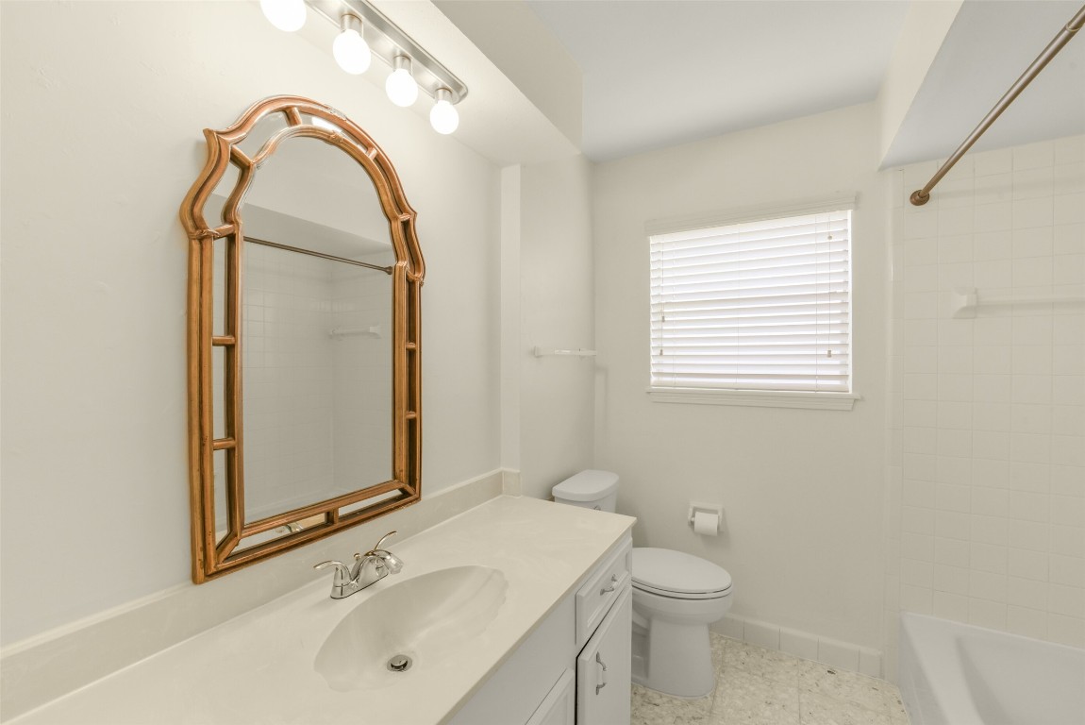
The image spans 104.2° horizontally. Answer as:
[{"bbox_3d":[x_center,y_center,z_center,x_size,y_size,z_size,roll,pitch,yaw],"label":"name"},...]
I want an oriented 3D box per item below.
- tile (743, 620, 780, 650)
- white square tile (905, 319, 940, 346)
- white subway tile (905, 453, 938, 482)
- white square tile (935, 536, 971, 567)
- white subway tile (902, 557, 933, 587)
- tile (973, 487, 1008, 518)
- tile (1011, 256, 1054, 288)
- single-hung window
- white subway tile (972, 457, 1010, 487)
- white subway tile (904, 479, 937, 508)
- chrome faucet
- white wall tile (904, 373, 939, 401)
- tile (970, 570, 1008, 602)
[{"bbox_3d":[1.052,1.313,2.025,0.153,0.110,0.011,0,0,30],"label":"tile"},{"bbox_3d":[1.536,-0.121,1.721,0.108,0.108,0.009,0,1,27],"label":"white square tile"},{"bbox_3d":[1.557,0.430,1.744,0.107,0.108,0.009,0,0,30],"label":"white subway tile"},{"bbox_3d":[1.636,0.757,1.686,0.107,0.108,0.009,0,1,27],"label":"white square tile"},{"bbox_3d":[1.542,0.866,1.736,0.107,0.108,0.009,0,1,27],"label":"white subway tile"},{"bbox_3d":[1.732,0.539,1.635,0.107,0.108,0.009,0,1,27],"label":"tile"},{"bbox_3d":[1.829,-0.336,1.577,0.107,0.108,0.009,0,1,27],"label":"tile"},{"bbox_3d":[0.968,-0.254,2.056,0.870,0.905,0.100,0,1,27],"label":"single-hung window"},{"bbox_3d":[1.732,0.429,1.634,0.107,0.108,0.009,0,1,27],"label":"white subway tile"},{"bbox_3d":[1.548,0.541,1.744,0.108,0.108,0.008,0,1,26],"label":"white subway tile"},{"bbox_3d":[-0.415,0.519,1.065,0.185,0.108,0.240,0,0,30],"label":"chrome faucet"},{"bbox_3d":[1.557,0.100,1.742,0.107,0.108,0.009,0,0,30],"label":"white wall tile"},{"bbox_3d":[1.743,0.874,1.650,0.108,0.108,0.008,0,1,26],"label":"tile"}]

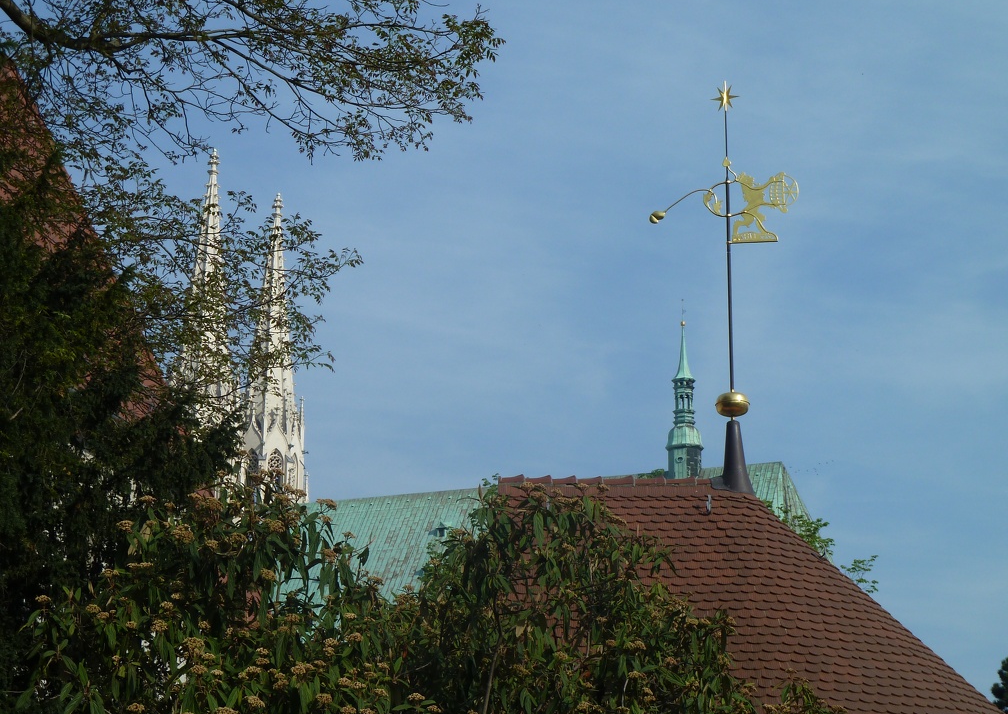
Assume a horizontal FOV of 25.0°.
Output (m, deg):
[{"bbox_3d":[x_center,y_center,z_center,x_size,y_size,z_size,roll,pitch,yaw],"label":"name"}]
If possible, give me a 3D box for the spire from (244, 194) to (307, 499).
[{"bbox_3d":[-25.556,-0.309,251.194,8.000,37.400,8.000,-6,-17,22],"label":"spire"}]

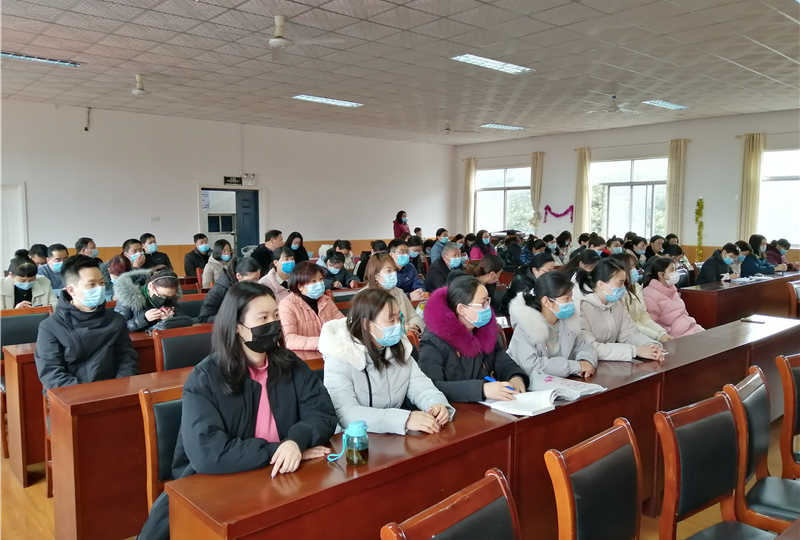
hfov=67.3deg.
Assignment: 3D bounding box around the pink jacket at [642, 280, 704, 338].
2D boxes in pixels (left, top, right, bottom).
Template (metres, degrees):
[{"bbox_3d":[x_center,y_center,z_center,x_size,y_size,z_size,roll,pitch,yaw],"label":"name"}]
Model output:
[{"bbox_3d":[1.877,0.400,4.278,0.550,0.680,0.480,5,8,41],"label":"pink jacket"}]

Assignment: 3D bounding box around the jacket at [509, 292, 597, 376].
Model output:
[{"bbox_3d":[0.778,0.451,3.168,0.500,0.690,0.500,-5,7,-42],"label":"jacket"}]

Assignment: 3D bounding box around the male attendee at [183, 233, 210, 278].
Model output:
[{"bbox_3d":[-2.530,0.164,7.721,0.520,1.260,0.750,-5,8,-41],"label":"male attendee"}]

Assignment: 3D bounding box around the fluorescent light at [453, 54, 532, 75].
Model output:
[{"bbox_3d":[1.115,-2.488,7.164,1.240,0.080,0.290,-5,7,-42],"label":"fluorescent light"}]

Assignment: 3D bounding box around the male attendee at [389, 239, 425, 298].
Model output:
[{"bbox_3d":[0.033,0.353,6.044,0.740,1.280,0.520,6,8,43],"label":"male attendee"}]

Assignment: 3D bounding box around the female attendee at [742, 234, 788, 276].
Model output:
[{"bbox_3d":[5.120,0.137,8.507,0.740,1.250,0.520,6,8,43],"label":"female attendee"}]

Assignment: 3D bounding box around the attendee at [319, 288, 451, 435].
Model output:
[{"bbox_3d":[-0.083,0.718,2.429,0.640,1.230,0.500,5,7,44],"label":"attendee"}]

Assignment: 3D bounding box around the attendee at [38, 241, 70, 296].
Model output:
[{"bbox_3d":[-2.912,0.435,5.076,0.740,1.290,0.530,5,8,42],"label":"attendee"}]

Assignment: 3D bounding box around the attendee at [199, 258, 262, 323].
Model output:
[{"bbox_3d":[-1.236,0.513,4.590,0.780,1.215,0.520,5,7,37],"label":"attendee"}]

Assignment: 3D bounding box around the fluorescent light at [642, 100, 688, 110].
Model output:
[{"bbox_3d":[4.420,-2.702,9.906,1.200,0.090,0.290,-5,8,-41],"label":"fluorescent light"}]

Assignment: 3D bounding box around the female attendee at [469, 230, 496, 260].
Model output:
[{"bbox_3d":[1.478,-0.051,10.570,0.480,1.290,0.650,-5,7,-42],"label":"female attendee"}]

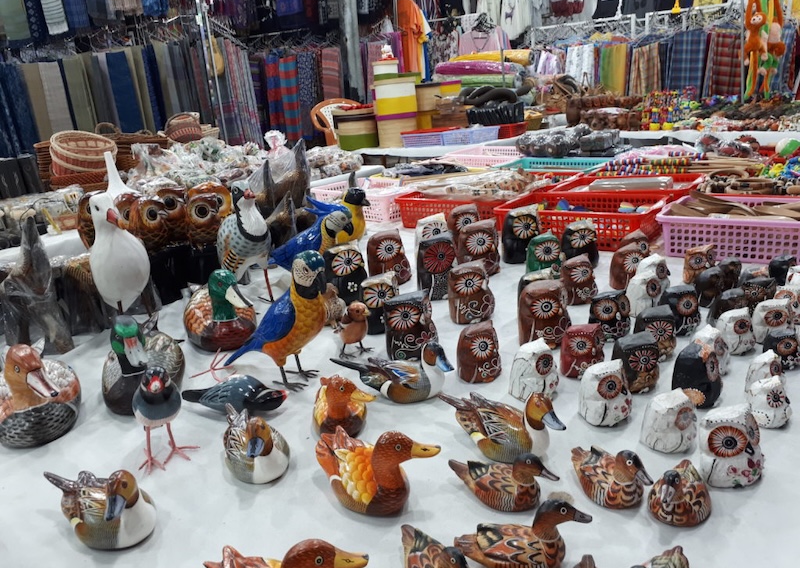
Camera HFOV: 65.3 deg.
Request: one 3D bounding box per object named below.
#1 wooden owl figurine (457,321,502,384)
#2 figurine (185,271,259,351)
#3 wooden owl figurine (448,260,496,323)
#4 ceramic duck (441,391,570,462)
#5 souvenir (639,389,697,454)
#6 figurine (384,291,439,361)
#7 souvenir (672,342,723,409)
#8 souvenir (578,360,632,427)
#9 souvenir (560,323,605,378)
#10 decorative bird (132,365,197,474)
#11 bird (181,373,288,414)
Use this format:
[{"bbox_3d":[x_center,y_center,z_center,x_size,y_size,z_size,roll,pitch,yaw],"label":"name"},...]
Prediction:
[{"bbox_3d":[0.120,0.100,0.957,0.061,0.087,0.057,13,26,39],"label":"wooden owl figurine"},{"bbox_3d":[-0.333,0.036,1.129,0.120,0.151,0.198,-19,25,-35],"label":"figurine"},{"bbox_3d":[0.116,0.011,1.009,0.066,0.092,0.059,-18,21,-39],"label":"wooden owl figurine"},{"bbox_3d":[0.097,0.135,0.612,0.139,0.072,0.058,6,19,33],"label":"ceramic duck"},{"bbox_3d":[0.265,0.131,0.614,0.049,0.054,0.043,-15,19,-34],"label":"souvenir"},{"bbox_3d":[0.016,0.054,0.892,0.063,0.088,0.071,10,21,41],"label":"figurine"},{"bbox_3d":[0.407,0.122,0.853,0.059,0.078,0.056,3,21,19],"label":"souvenir"},{"bbox_3d":[0.222,0.113,0.671,0.050,0.063,0.044,-13,18,-28],"label":"souvenir"},{"bbox_3d":[0.229,0.081,0.784,0.049,0.063,0.043,-13,18,-26],"label":"souvenir"},{"bbox_3d":[-0.251,0.132,0.659,0.062,0.108,0.085,-13,18,-28],"label":"decorative bird"},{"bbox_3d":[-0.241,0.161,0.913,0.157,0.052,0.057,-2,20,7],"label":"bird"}]

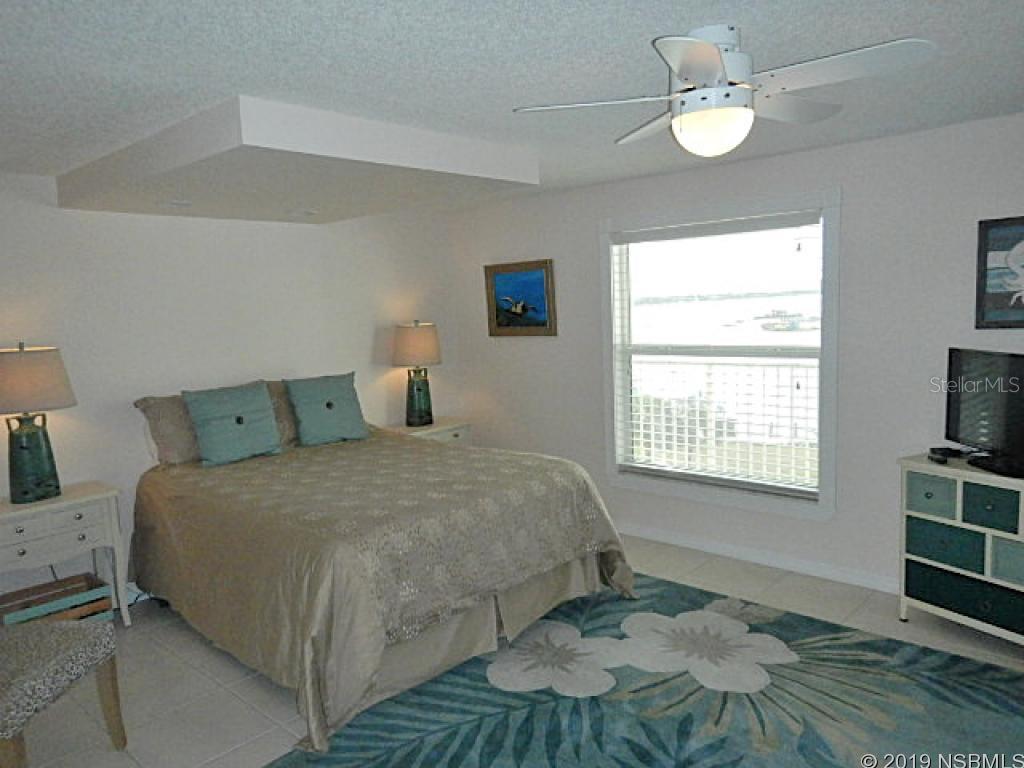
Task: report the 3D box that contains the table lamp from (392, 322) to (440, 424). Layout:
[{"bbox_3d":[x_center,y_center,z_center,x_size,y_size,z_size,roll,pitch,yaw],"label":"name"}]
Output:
[{"bbox_3d":[-0.721,-0.091,5.396,0.350,0.785,0.400,3,9,41],"label":"table lamp"}]

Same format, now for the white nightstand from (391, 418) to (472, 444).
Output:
[{"bbox_3d":[-0.680,0.669,5.433,0.400,0.735,0.640,3,9,41],"label":"white nightstand"}]

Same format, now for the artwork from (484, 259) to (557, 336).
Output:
[{"bbox_3d":[0.053,-0.623,5.265,0.655,0.540,0.030,3,9,41],"label":"artwork"}]

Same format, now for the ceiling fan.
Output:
[{"bbox_3d":[0.594,-0.849,2.085,1.130,0.365,1.130,3,9,41],"label":"ceiling fan"}]

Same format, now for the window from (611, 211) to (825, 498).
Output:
[{"bbox_3d":[1.214,-0.173,4.376,1.345,1.600,0.120,3,9,41],"label":"window"}]

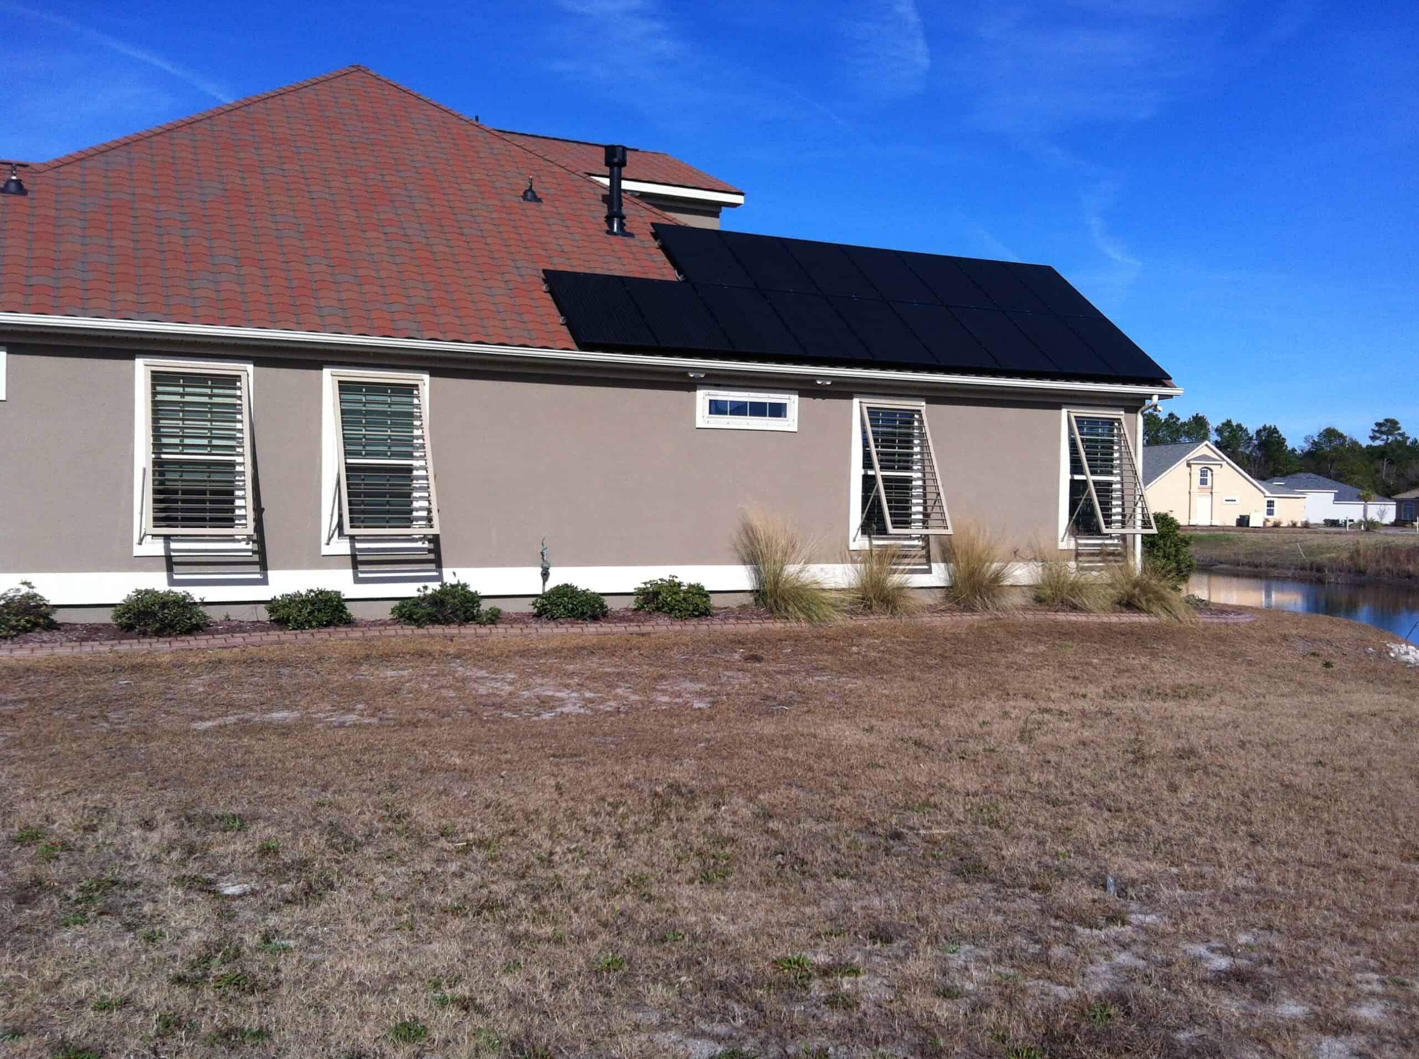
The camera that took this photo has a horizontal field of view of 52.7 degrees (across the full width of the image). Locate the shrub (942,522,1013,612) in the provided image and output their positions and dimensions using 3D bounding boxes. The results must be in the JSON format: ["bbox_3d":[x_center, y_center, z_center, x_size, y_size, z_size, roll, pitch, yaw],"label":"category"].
[{"bbox_3d":[3.499,0.475,18.682,0.893,1.139,0.848,1,2,0],"label":"shrub"}]

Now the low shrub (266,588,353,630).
[{"bbox_3d":[-4.175,0.813,14.946,0.896,0.390,0.824,0,2,-27],"label":"low shrub"}]

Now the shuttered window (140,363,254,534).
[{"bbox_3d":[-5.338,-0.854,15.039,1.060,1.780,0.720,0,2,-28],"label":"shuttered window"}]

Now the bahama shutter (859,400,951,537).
[{"bbox_3d":[2.511,-0.718,18.429,1.123,1.957,0.730,0,2,-27],"label":"bahama shutter"}]

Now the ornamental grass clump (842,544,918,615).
[{"bbox_3d":[2.146,0.622,18.007,0.942,0.841,0.867,1,2,0],"label":"ornamental grass clump"}]

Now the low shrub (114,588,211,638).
[{"bbox_3d":[-5.433,0.803,14.168,0.946,0.412,0.870,0,2,-27],"label":"low shrub"}]

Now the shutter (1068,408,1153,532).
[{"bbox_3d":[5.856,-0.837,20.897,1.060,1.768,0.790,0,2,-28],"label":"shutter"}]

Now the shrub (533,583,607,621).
[{"bbox_3d":[-1.589,0.818,16.359,0.844,0.383,0.776,1,2,0],"label":"shrub"}]

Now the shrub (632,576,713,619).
[{"bbox_3d":[-0.451,0.800,17.412,0.950,0.500,0.800,0,2,-28],"label":"shrub"}]

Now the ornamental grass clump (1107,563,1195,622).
[{"bbox_3d":[5.886,0.789,19.209,1.140,0.701,1.050,1,2,17],"label":"ornamental grass clump"}]

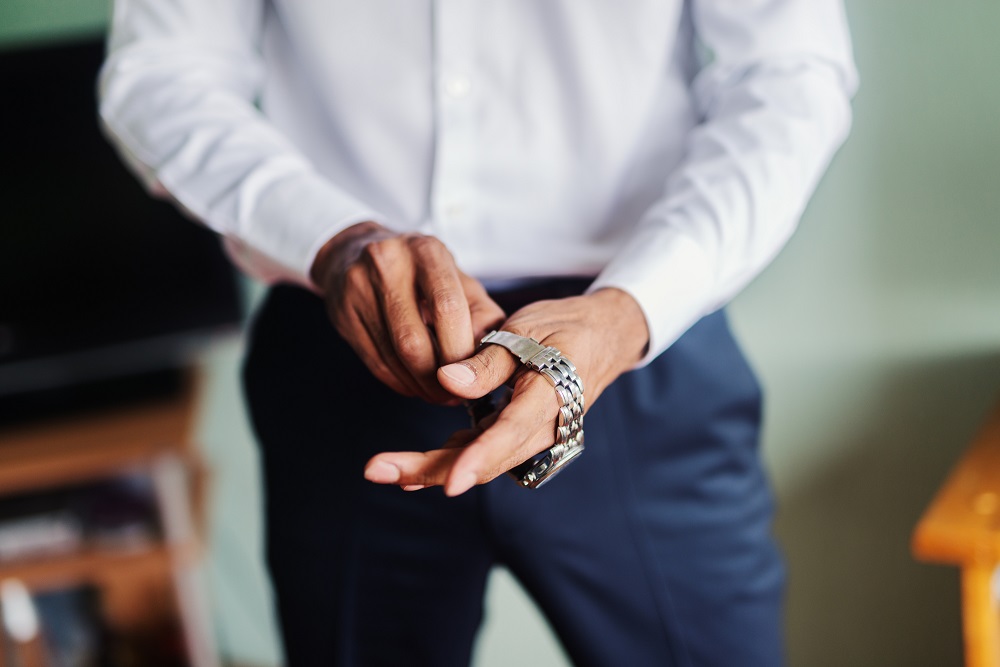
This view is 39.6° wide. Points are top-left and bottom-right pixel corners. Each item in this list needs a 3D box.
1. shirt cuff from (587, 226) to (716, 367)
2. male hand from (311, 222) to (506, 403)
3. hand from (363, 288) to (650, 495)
[{"bbox_3d":[0.104,-0.025,0.950,0.073,0.076,0.068,6,32,36],"label":"shirt cuff"},{"bbox_3d":[-0.059,-0.012,0.890,0.088,0.075,0.120,-40,56,-12],"label":"male hand"},{"bbox_3d":[0.004,0.036,0.890,0.175,0.095,0.060,-35,65,-26],"label":"hand"}]

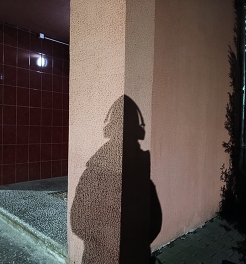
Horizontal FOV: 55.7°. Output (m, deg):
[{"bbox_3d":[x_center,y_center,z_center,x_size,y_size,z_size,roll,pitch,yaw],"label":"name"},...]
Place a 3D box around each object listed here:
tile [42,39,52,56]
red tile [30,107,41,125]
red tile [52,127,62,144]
[{"bbox_3d":[-1.301,-1.461,4.006,0.010,0.300,0.200,1,0,44],"label":"tile"},{"bbox_3d":[-1.459,-0.255,3.866,0.010,0.300,0.200,1,0,44],"label":"red tile"},{"bbox_3d":[-1.181,0.050,4.157,0.010,0.300,0.200,1,0,44],"label":"red tile"}]

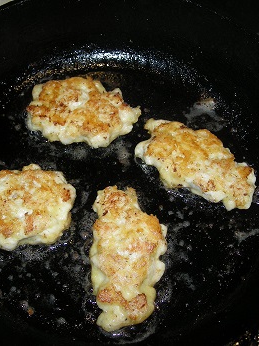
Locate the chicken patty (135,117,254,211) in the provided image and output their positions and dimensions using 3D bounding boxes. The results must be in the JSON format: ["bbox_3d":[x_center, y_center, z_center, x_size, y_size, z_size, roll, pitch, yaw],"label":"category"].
[{"bbox_3d":[0.050,-0.010,0.343,0.096,0.017,0.055,28,61,18],"label":"chicken patty"}]

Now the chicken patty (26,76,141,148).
[{"bbox_3d":[-0.037,-0.052,0.371,0.086,0.017,0.068,4,56,3],"label":"chicken patty"}]

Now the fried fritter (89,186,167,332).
[{"bbox_3d":[0.000,0.051,0.302,0.047,0.017,0.097,0,56,0],"label":"fried fritter"}]

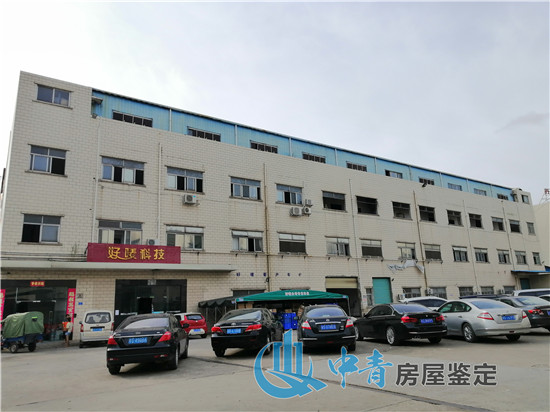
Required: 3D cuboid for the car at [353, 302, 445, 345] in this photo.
[{"bbox_3d":[4.595,4.526,16.004,1.820,1.450,4.700,1,-14,-14],"label":"car"}]

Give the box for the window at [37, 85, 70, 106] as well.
[{"bbox_3d":[-13.580,-6.738,25.354,1.727,1.036,0.180,7,-16,-34],"label":"window"}]

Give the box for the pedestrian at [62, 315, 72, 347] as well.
[{"bbox_3d":[-10.281,6.185,20.478,0.360,1.580,0.480,-10,-16,30],"label":"pedestrian"}]

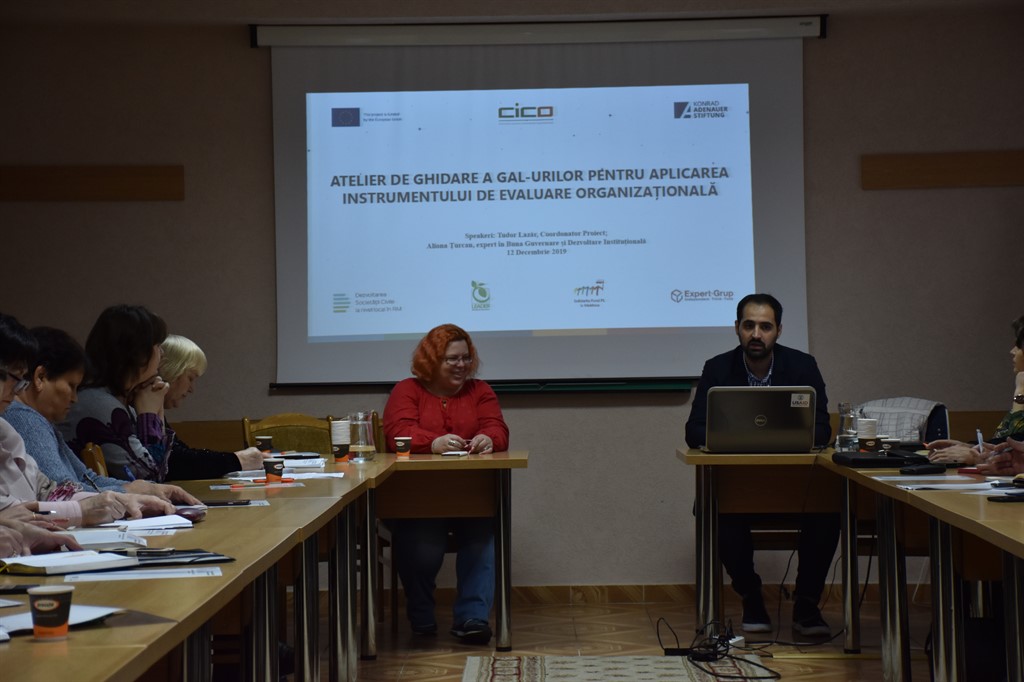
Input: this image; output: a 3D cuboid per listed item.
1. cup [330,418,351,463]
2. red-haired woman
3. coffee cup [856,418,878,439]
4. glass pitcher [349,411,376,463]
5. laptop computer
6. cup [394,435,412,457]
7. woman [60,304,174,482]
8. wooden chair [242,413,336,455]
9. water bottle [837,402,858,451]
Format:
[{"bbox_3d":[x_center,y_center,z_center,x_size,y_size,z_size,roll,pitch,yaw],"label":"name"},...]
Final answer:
[{"bbox_3d":[-0.649,0.381,9.700,0.069,0.155,0.069,-1,0,0],"label":"cup"},{"bbox_3d":[-0.278,0.553,10.400,0.510,1.255,0.860,-1,0,-5],"label":"red-haired woman"},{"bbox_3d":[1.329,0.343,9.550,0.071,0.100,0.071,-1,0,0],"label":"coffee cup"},{"bbox_3d":[-0.572,0.360,9.760,0.104,0.194,0.104,-1,0,0],"label":"glass pitcher"},{"bbox_3d":[0.976,0.308,10.021,0.415,0.255,0.350,-1,0,0],"label":"laptop computer"},{"bbox_3d":[-0.426,0.418,10.030,0.070,0.077,0.070,-1,0,0],"label":"cup"},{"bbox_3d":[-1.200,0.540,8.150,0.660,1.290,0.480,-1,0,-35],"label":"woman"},{"bbox_3d":[-0.905,0.740,10.300,0.440,0.900,0.500,-1,0,-2],"label":"wooden chair"},{"bbox_3d":[1.297,0.334,9.860,0.100,0.192,0.100,-1,0,-11],"label":"water bottle"}]

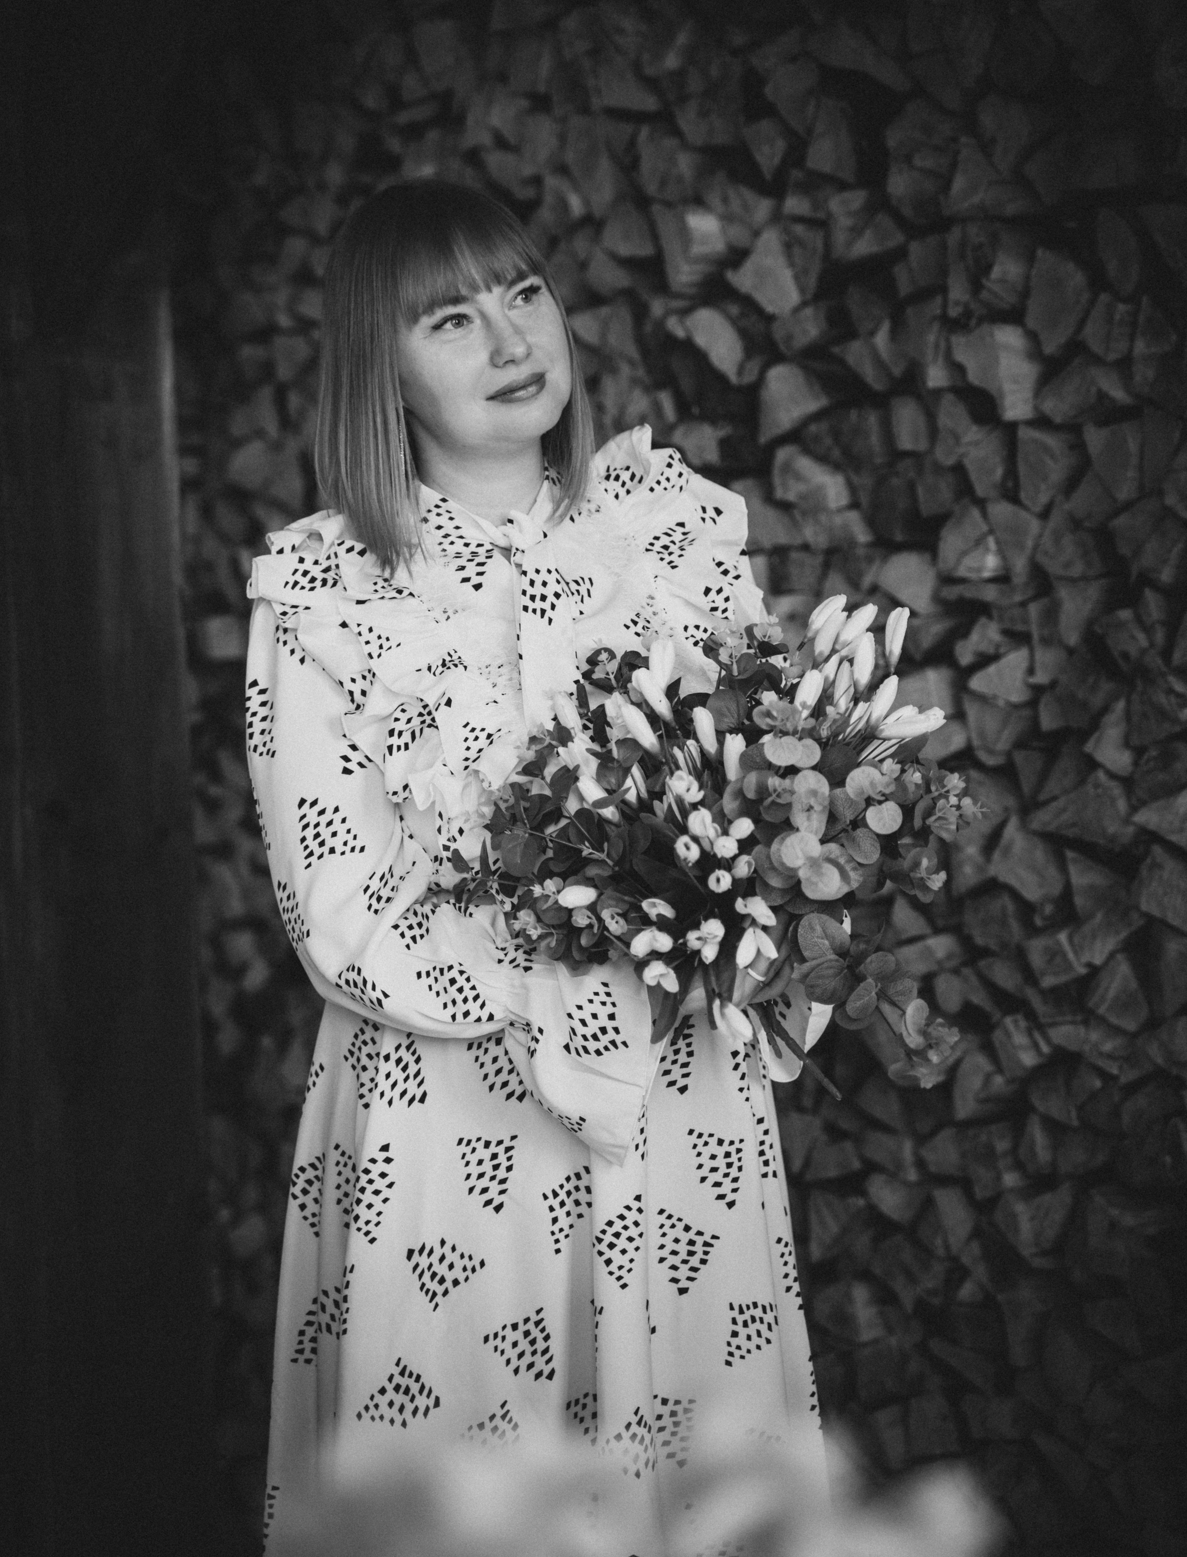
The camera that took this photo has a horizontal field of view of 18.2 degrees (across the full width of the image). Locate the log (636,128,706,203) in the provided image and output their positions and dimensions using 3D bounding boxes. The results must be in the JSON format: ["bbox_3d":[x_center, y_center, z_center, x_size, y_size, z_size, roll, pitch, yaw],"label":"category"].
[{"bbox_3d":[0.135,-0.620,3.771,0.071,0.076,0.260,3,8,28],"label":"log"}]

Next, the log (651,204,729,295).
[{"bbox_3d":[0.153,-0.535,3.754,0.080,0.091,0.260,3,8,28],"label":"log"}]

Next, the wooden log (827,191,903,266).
[{"bbox_3d":[0.339,-0.530,3.628,0.086,0.070,0.300,0,3,33],"label":"wooden log"}]

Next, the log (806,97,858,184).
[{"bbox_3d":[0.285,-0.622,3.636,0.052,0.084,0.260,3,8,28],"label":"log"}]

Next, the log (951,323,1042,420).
[{"bbox_3d":[0.441,-0.387,3.571,0.067,0.090,0.300,0,3,33],"label":"log"}]

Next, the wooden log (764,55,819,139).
[{"bbox_3d":[0.271,-0.659,3.663,0.063,0.077,0.300,0,3,33],"label":"wooden log"}]

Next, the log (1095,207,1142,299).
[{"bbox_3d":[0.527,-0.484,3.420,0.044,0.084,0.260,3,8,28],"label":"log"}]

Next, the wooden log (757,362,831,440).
[{"bbox_3d":[0.274,-0.370,3.682,0.084,0.079,0.300,0,3,33],"label":"wooden log"}]

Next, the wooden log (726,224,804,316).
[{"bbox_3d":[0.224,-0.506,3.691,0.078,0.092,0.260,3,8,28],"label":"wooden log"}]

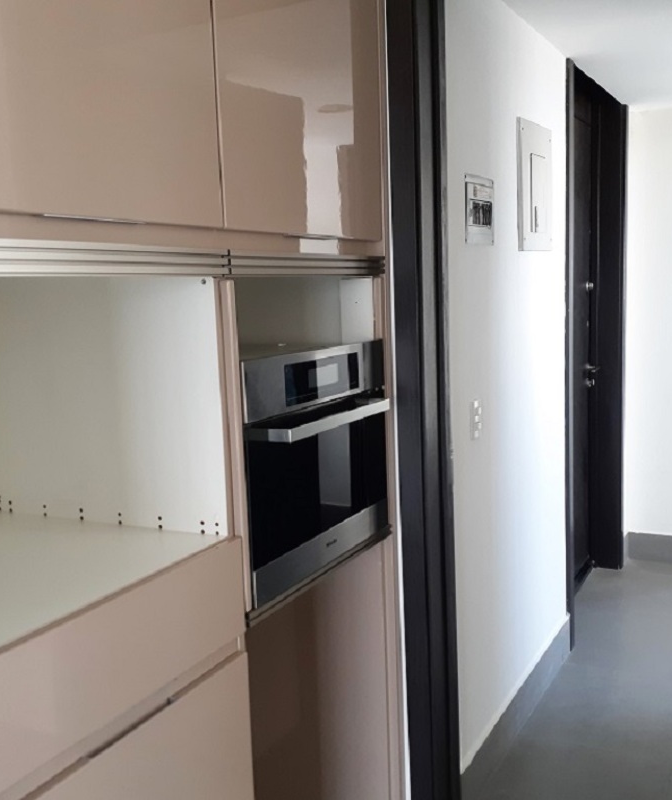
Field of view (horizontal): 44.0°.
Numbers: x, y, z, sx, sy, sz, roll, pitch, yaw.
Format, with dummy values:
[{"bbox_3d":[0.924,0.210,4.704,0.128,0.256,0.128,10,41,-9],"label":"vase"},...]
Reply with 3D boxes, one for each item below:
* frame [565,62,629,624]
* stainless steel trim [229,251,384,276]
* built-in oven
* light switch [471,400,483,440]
[{"bbox_3d":[1.155,-0.199,3.844,0.164,2.389,1.109,2,9,30],"label":"frame"},{"bbox_3d":[-0.045,-0.281,1.735,0.025,0.046,0.632,2,9,28],"label":"stainless steel trim"},{"bbox_3d":[-0.209,0.116,1.866,0.525,0.460,0.583,2,9,28],"label":"built-in oven"},{"bbox_3d":[0.422,0.056,2.446,0.010,0.116,0.107,2,9,30],"label":"light switch"}]

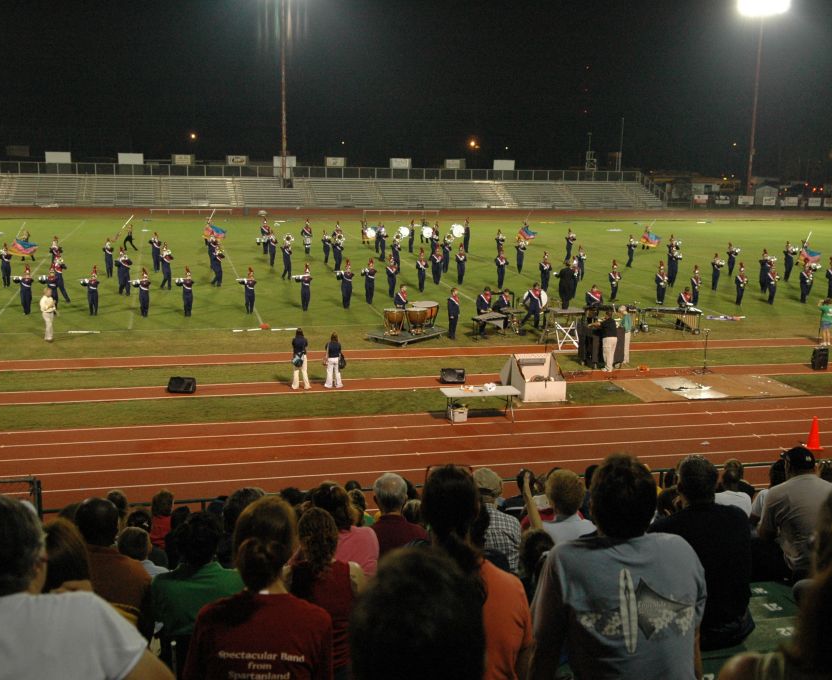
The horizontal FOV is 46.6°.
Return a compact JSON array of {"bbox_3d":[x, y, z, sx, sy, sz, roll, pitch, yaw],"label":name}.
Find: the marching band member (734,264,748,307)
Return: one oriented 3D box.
[{"bbox_3d":[14.129,-2.427,41.864,0.510,1.828,0.440,-1,12,-14],"label":"marching band member"}]

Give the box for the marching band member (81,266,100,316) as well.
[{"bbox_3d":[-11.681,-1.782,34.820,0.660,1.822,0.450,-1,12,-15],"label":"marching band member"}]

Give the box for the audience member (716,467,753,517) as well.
[{"bbox_3d":[2.745,1.682,8.711,0.480,1.200,0.700,-1,12,-14],"label":"audience member"}]

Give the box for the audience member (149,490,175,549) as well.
[{"bbox_3d":[-2.235,1.833,8.555,0.420,1.150,0.650,-1,12,-14],"label":"audience member"}]

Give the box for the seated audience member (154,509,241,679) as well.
[{"bbox_3d":[-1.011,1.310,4.580,0.480,1.240,0.820,-1,11,-11],"label":"seated audience member"}]

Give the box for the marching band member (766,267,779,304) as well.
[{"bbox_3d":[15.572,-2.454,42.190,0.510,1.829,0.440,-1,12,-14],"label":"marching band member"}]

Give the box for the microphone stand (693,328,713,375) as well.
[{"bbox_3d":[8.589,0.320,28.724,0.520,1.280,0.500,-1,12,-15],"label":"microphone stand"}]

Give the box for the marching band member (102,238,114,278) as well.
[{"bbox_3d":[-13.782,-3.679,43.356,0.580,1.796,0.550,-2,12,-15],"label":"marching band member"}]

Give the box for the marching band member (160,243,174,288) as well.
[{"bbox_3d":[-10.501,-3.136,40.816,0.570,2.010,0.550,-4,13,-27],"label":"marching band member"}]

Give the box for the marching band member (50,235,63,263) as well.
[{"bbox_3d":[-16.118,-3.742,43.315,0.520,1.790,0.450,-1,12,-15],"label":"marching band member"}]

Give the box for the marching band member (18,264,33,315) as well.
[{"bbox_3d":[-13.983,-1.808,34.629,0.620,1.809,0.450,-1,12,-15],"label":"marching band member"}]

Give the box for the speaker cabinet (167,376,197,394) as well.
[{"bbox_3d":[-6.196,1.167,25.547,0.700,0.380,0.400,-1,12,-14],"label":"speaker cabinet"}]

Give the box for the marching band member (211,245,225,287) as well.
[{"bbox_3d":[-8.645,-3.251,41.999,0.520,1.850,0.600,-4,12,-26],"label":"marching band member"}]

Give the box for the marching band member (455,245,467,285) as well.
[{"bbox_3d":[2.071,-3.494,44.517,0.520,1.881,0.420,-1,12,-15],"label":"marching band member"}]

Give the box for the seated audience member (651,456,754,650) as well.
[{"bbox_3d":[1.131,1.089,4.417,0.520,1.300,0.720,-1,12,-15],"label":"seated audience member"}]

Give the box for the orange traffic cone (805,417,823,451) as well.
[{"bbox_3d":[8.993,2.075,21.717,0.370,0.720,0.370,-1,12,-14],"label":"orange traffic cone"}]

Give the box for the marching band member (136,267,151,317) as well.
[{"bbox_3d":[-9.998,-1.745,35.506,0.540,1.791,0.420,-1,12,-14],"label":"marching band member"}]

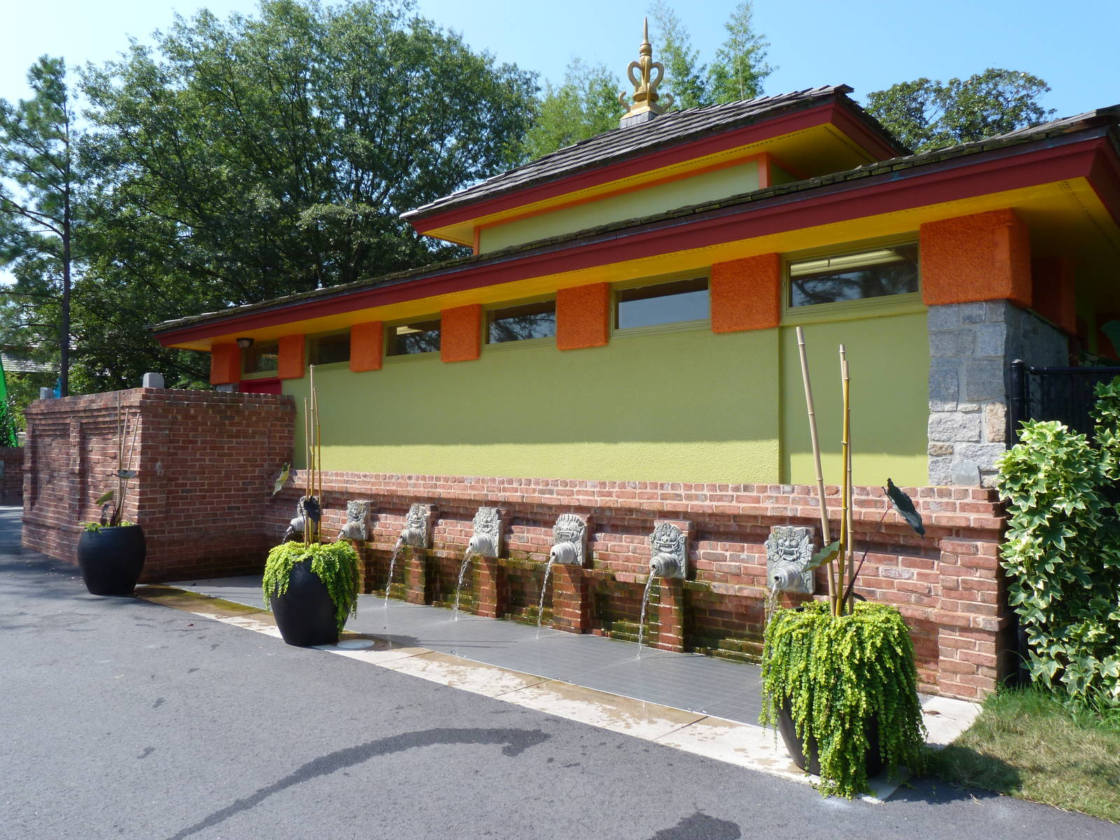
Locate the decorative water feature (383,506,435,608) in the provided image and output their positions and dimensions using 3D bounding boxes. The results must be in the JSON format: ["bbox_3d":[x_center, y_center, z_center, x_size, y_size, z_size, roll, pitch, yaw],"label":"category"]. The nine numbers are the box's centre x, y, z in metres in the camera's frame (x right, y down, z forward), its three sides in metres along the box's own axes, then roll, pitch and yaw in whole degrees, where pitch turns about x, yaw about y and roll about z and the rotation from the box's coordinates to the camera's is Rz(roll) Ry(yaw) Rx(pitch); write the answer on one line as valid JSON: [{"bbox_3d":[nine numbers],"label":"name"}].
[{"bbox_3d":[-1.416,1.244,7.471,0.300,0.907,0.390,-2,-4,40],"label":"decorative water feature"}]

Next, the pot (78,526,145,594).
[{"bbox_3d":[-4.430,1.382,8.030,0.600,0.650,0.600,-2,-4,40],"label":"pot"}]

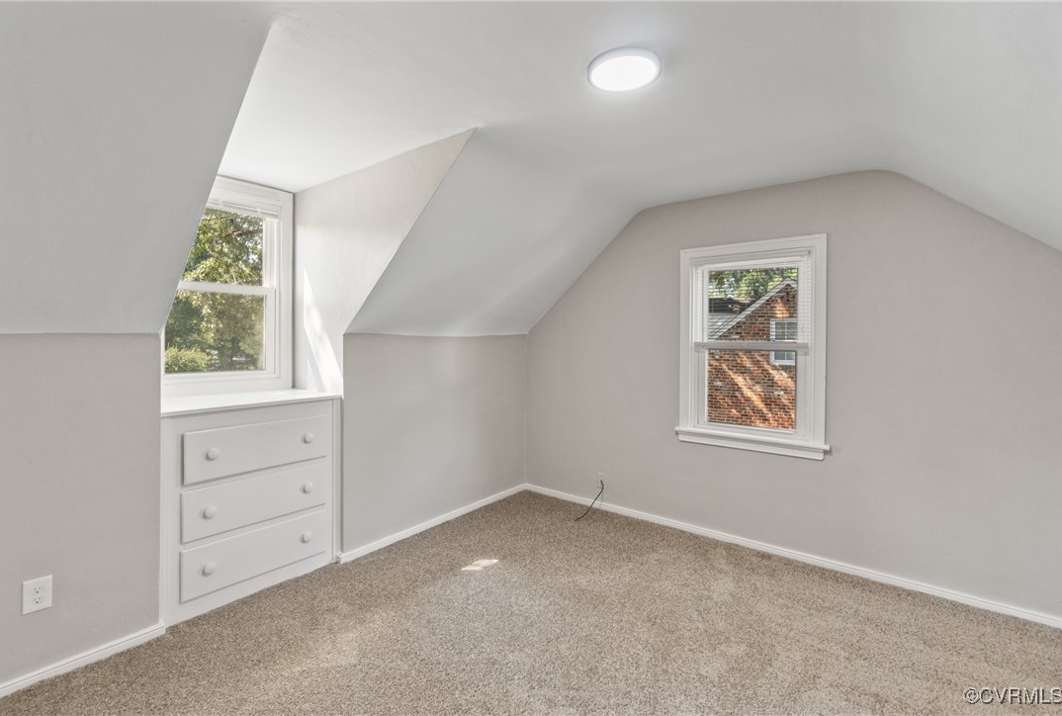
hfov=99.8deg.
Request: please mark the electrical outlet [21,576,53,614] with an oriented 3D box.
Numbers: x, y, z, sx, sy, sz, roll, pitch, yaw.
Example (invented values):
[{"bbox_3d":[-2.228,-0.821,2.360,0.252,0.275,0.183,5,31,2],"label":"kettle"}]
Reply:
[{"bbox_3d":[-1.843,0.886,1.671,0.010,0.120,0.073,2,2,38],"label":"electrical outlet"}]

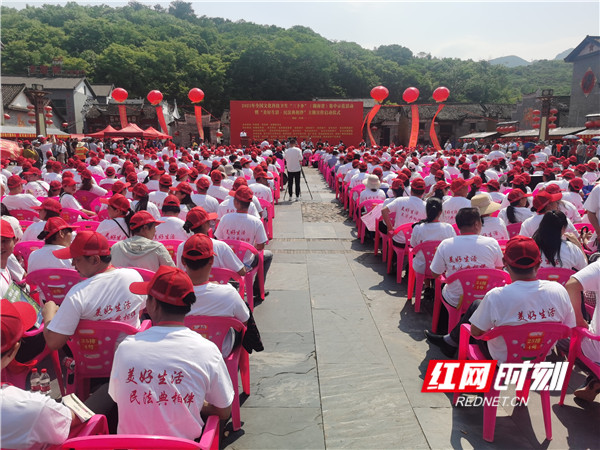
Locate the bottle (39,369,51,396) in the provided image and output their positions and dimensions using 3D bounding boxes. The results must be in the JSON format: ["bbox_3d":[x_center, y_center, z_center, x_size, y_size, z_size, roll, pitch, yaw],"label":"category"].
[{"bbox_3d":[-1.739,1.099,3.189,0.066,0.215,0.066,0,11,0],"label":"bottle"}]

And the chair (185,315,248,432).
[{"bbox_3d":[-0.585,0.855,2.966,0.540,0.755,0.520,-1,10,-5],"label":"chair"}]

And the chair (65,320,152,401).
[{"bbox_3d":[-1.190,0.865,2.907,0.540,0.755,0.520,-1,10,-6],"label":"chair"}]

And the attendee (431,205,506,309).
[{"bbox_3d":[1.439,0.422,4.069,0.560,1.220,0.780,1,11,4],"label":"attendee"}]

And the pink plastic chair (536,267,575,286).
[{"bbox_3d":[2.066,0.674,4.092,0.580,0.770,0.540,0,11,0],"label":"pink plastic chair"}]

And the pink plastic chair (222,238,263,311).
[{"bbox_3d":[-0.663,0.484,5.007,0.540,0.760,0.530,0,11,2],"label":"pink plastic chair"}]

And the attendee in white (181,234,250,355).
[{"bbox_3d":[-0.600,0.602,3.114,0.540,1.200,0.780,-1,10,-3],"label":"attendee in white"}]

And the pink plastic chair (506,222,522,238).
[{"bbox_3d":[2.760,0.308,6.028,0.540,0.755,0.520,1,10,3],"label":"pink plastic chair"}]

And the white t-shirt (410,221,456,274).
[{"bbox_3d":[1.387,0.211,4.864,0.470,0.600,0.310,0,11,2],"label":"white t-shirt"}]

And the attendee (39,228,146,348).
[{"bbox_3d":[-1.354,0.598,3.085,0.600,1.240,0.770,-3,11,-18],"label":"attendee"}]

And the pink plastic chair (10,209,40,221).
[{"bbox_3d":[-4.066,0.101,7.160,0.580,0.770,0.540,0,11,0],"label":"pink plastic chair"}]

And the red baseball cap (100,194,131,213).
[{"bbox_3d":[-1.830,-0.213,4.641,0.280,0.150,0.180,14,13,9],"label":"red baseball cap"}]

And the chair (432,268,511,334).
[{"bbox_3d":[1.494,0.664,4.054,0.540,0.760,0.530,0,11,0],"label":"chair"}]

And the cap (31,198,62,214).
[{"bbox_3d":[-2.487,-0.187,4.600,0.280,0.150,0.180,-1,11,-5],"label":"cap"}]

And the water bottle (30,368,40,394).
[{"bbox_3d":[-1.791,1.083,3.195,0.065,0.225,0.065,0,10,0],"label":"water bottle"}]

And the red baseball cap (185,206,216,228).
[{"bbox_3d":[-0.810,-0.057,3.830,0.270,0.150,0.180,-7,12,-31],"label":"red baseball cap"}]

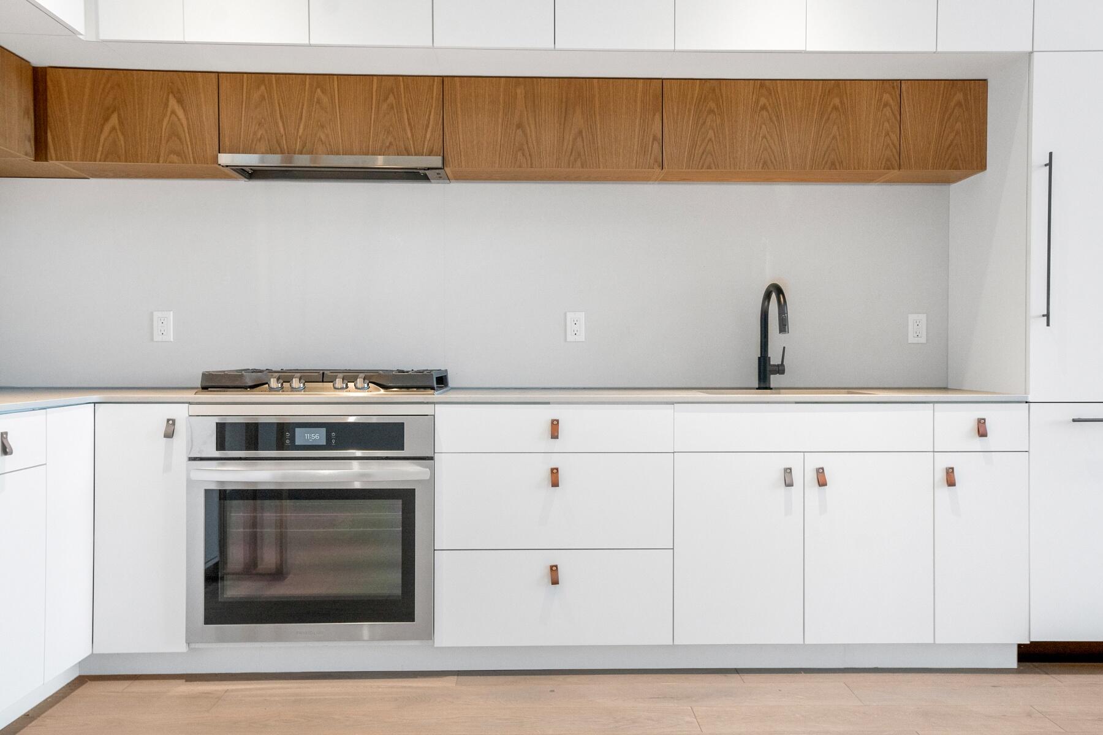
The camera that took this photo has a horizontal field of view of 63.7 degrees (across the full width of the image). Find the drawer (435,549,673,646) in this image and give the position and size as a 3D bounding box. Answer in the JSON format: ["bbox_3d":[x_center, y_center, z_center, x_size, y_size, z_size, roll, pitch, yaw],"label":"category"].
[{"bbox_3d":[0.002,0.733,3.097,0.761,0.306,0.520,0,1,-2],"label":"drawer"}]

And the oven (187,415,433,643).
[{"bbox_3d":[-0.754,0.497,3.058,0.754,0.703,0.620,0,1,-2],"label":"oven"}]

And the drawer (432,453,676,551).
[{"bbox_3d":[0.003,0.424,3.072,0.760,0.310,0.500,0,1,-2],"label":"drawer"}]

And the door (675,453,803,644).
[{"bbox_3d":[0.596,0.574,2.827,0.412,0.605,0.025,0,0,-2],"label":"door"}]

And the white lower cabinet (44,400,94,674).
[{"bbox_3d":[-1.718,0.508,2.630,0.580,0.775,0.295,0,1,-2],"label":"white lower cabinet"}]

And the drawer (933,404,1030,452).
[{"bbox_3d":[1.384,0.194,3.137,0.309,0.154,0.520,0,1,-2],"label":"drawer"}]

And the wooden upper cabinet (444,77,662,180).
[{"bbox_3d":[0.007,-0.853,3.120,0.763,0.317,0.030,0,1,-2],"label":"wooden upper cabinet"}]

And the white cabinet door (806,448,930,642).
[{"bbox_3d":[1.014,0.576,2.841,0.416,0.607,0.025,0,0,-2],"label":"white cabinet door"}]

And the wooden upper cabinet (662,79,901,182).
[{"bbox_3d":[0.805,-0.853,3.277,0.845,0.318,0.315,0,1,-2],"label":"wooden upper cabinet"}]

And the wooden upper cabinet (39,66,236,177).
[{"bbox_3d":[-1.447,-0.869,3.198,0.583,0.323,0.268,0,1,-2],"label":"wooden upper cabinet"}]

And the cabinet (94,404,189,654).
[{"bbox_3d":[-1.270,0.501,2.752,0.282,0.772,0.040,0,1,-2],"label":"cabinet"}]

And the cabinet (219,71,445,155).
[{"bbox_3d":[-0.764,-0.875,3.231,0.766,0.279,0.300,0,1,-2],"label":"cabinet"}]

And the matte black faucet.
[{"bbox_3d":[0.830,-0.112,3.224,0.108,0.388,0.283,0,1,-2],"label":"matte black faucet"}]

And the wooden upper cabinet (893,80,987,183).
[{"bbox_3d":[1.382,-0.857,3.297,0.309,0.317,0.315,0,1,-2],"label":"wooden upper cabinet"}]

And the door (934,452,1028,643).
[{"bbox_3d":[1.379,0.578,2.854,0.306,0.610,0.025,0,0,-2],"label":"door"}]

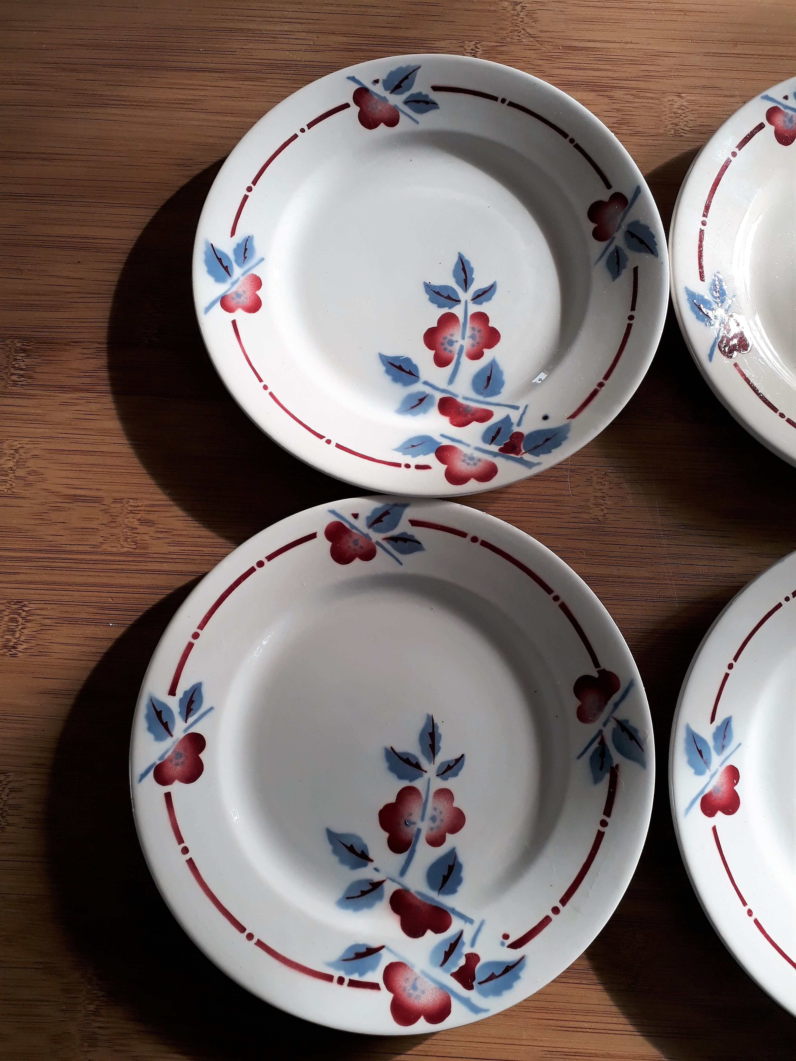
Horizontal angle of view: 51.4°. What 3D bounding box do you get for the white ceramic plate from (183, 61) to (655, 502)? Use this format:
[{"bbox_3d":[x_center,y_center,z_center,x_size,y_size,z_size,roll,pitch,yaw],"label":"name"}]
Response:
[{"bbox_3d":[0.014,-0.111,0.356,0.199,0.022,0.199,0,80,0],"label":"white ceramic plate"}]

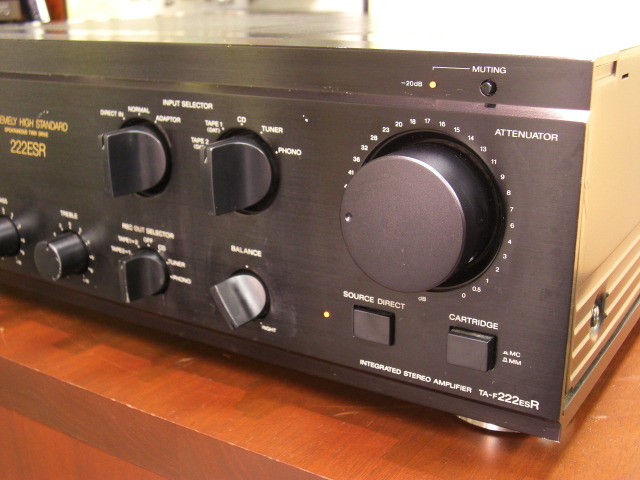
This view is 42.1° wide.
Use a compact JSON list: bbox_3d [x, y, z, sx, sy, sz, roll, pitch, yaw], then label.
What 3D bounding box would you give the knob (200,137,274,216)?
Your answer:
[{"bbox_3d":[-0.036,-0.025,0.329,0.028,0.028,0.022,10,20,31],"label":"knob"}]

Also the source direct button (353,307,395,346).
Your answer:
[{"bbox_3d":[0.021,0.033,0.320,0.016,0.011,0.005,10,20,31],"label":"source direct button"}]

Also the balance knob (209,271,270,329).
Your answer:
[{"bbox_3d":[-0.035,0.025,0.346,0.020,0.020,0.017,10,20,31],"label":"balance knob"}]

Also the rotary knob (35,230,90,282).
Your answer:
[{"bbox_3d":[-0.125,0.009,0.402,0.021,0.021,0.015,10,20,31],"label":"rotary knob"}]

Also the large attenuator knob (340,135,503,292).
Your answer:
[{"bbox_3d":[0.032,-0.008,0.289,0.049,0.049,0.021,10,20,31],"label":"large attenuator knob"}]

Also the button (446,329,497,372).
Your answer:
[{"bbox_3d":[0.054,0.040,0.298,0.015,0.011,0.006,10,20,31],"label":"button"}]

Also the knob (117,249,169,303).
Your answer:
[{"bbox_3d":[-0.082,0.017,0.376,0.020,0.020,0.016,10,20,31],"label":"knob"}]

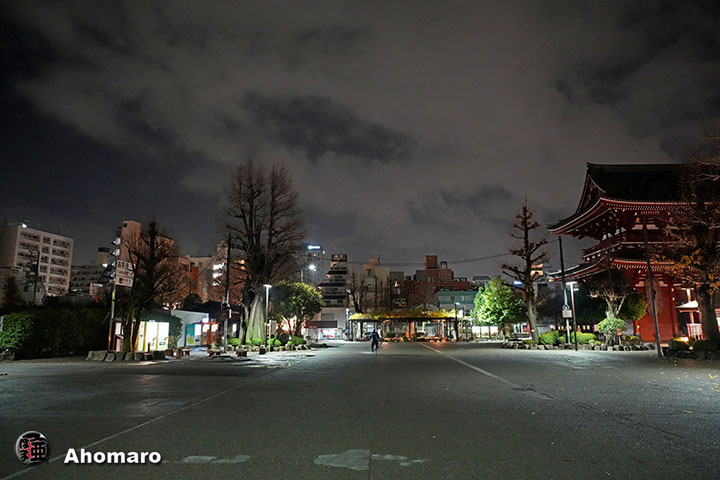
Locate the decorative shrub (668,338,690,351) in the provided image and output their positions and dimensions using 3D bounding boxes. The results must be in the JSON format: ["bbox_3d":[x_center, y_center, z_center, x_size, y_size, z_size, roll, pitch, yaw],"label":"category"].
[{"bbox_3d":[18.738,6.141,29.354,1.350,0.780,1.250,0,-10,0],"label":"decorative shrub"}]

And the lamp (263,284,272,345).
[{"bbox_3d":[-7.567,6.269,41.037,0.750,5.120,0.700,0,-10,0],"label":"lamp"}]

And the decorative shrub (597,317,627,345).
[{"bbox_3d":[19.866,7.245,39.339,2.250,2.200,2.100,0,-10,0],"label":"decorative shrub"}]

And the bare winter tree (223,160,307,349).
[{"bbox_3d":[-8.895,0.909,46.600,7.500,17.800,7.200,0,-10,0],"label":"bare winter tree"}]

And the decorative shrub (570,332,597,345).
[{"bbox_3d":[17.564,7.796,39.240,2.000,1.120,1.600,0,-10,0],"label":"decorative shrub"}]

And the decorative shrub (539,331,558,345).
[{"bbox_3d":[15.549,8.033,41.211,1.700,1.200,1.600,0,-10,0],"label":"decorative shrub"}]

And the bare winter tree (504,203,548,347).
[{"bbox_3d":[14.416,2.582,43.728,4.100,12.900,4.000,0,-10,0],"label":"bare winter tree"}]

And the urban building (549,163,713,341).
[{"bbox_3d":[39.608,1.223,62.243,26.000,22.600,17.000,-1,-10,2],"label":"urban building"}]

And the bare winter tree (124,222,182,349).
[{"bbox_3d":[-11.855,2.726,28.567,3.500,7.800,3.400,0,-10,0],"label":"bare winter tree"}]

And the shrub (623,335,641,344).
[{"bbox_3d":[21.713,8.008,39.913,1.400,0.900,1.200,0,-10,0],"label":"shrub"}]

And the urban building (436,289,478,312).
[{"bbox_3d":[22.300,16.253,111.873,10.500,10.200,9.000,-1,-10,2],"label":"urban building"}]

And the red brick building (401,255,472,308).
[{"bbox_3d":[20.379,15.491,138.110,17.970,21.610,15.000,0,-10,3],"label":"red brick building"}]

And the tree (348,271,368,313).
[{"bbox_3d":[-0.220,9.594,73.459,3.000,10.200,2.900,0,-10,0],"label":"tree"}]

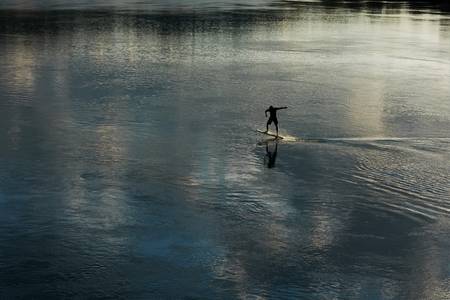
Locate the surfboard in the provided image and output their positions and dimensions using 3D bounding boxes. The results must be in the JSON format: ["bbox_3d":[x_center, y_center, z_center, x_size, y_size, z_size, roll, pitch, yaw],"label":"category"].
[{"bbox_3d":[2.429,-0.817,46.700,1.550,0.120,0.500,18,18,10],"label":"surfboard"}]

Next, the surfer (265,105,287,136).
[{"bbox_3d":[2.737,-1.515,46.500,1.150,1.620,0.600,7,16,24],"label":"surfer"}]

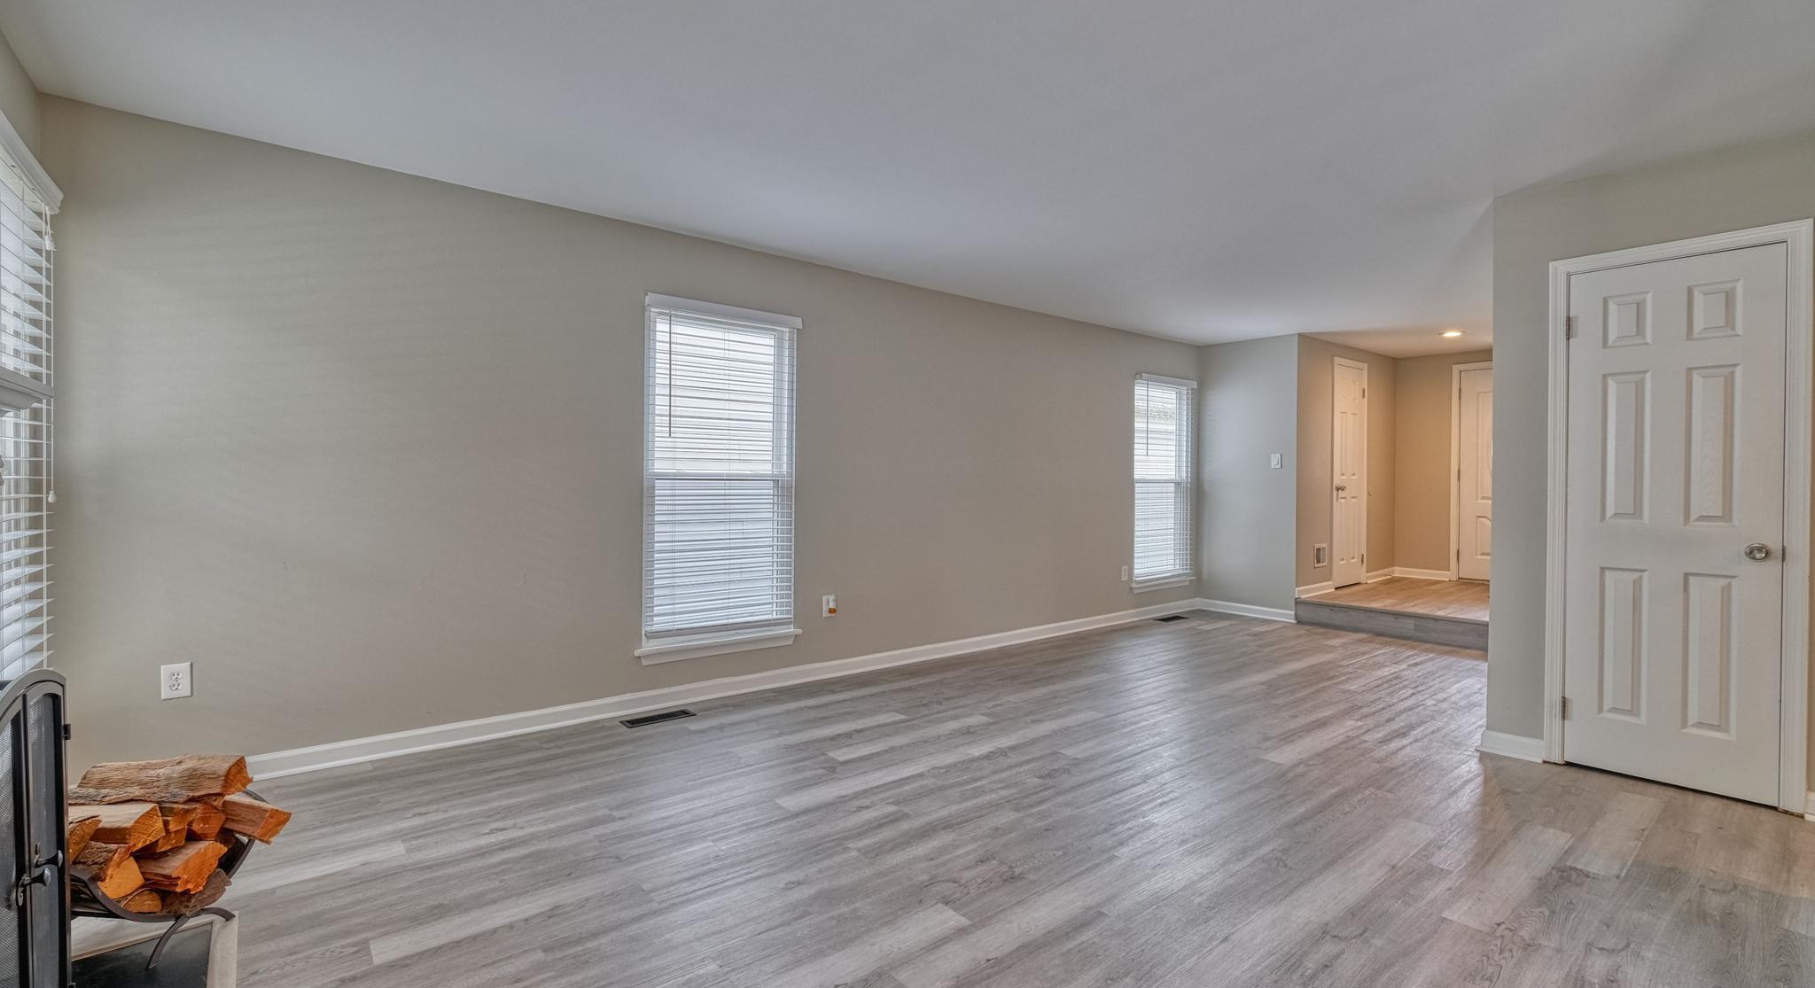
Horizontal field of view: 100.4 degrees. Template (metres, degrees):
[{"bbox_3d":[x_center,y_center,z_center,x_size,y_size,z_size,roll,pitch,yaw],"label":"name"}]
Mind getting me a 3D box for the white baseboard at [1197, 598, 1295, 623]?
[{"bbox_3d":[2.997,1.034,6.705,0.018,0.093,0.840,0,1,-38],"label":"white baseboard"}]

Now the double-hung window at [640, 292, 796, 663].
[{"bbox_3d":[-0.998,-0.063,4.074,0.910,1.830,0.100,0,1,-38],"label":"double-hung window"}]

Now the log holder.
[{"bbox_3d":[-1.937,0.972,1.890,0.360,0.275,0.410,1,1,10],"label":"log holder"}]

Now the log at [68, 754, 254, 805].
[{"bbox_3d":[-1.890,0.730,1.925,0.370,0.097,0.100,0,1,-3],"label":"log"}]

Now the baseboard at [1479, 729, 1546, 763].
[{"bbox_3d":[2.617,1.085,3.273,0.018,0.093,0.220,0,1,-38],"label":"baseboard"}]

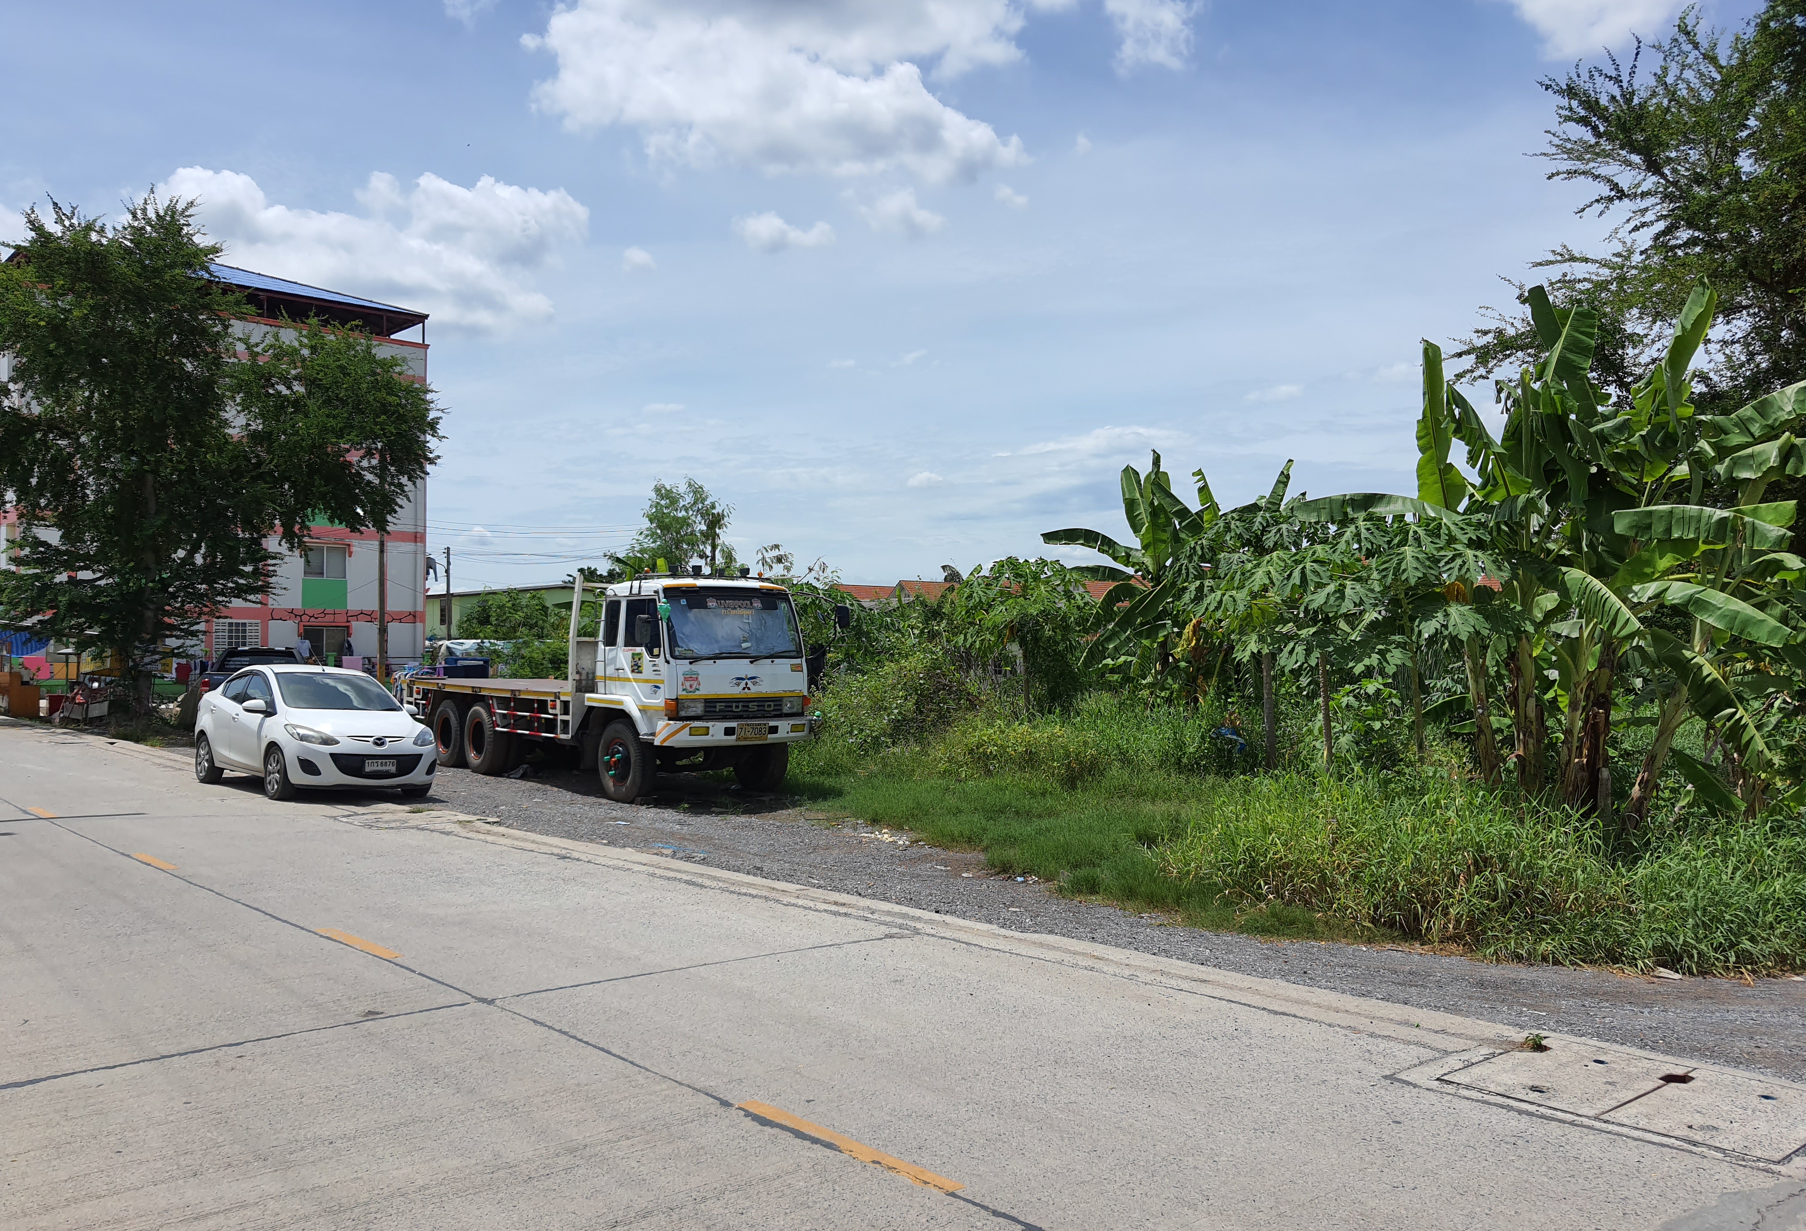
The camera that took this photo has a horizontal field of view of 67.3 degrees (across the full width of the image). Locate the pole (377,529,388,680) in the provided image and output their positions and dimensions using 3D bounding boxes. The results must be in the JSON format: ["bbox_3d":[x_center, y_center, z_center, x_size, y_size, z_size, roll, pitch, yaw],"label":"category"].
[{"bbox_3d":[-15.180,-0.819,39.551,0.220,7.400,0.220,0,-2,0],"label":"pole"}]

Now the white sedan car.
[{"bbox_3d":[-7.049,1.323,16.140,1.720,1.475,4.260,1,-3,-43],"label":"white sedan car"}]

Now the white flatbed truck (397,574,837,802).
[{"bbox_3d":[-4.534,0.908,19.558,2.450,2.820,8.850,1,-2,-38],"label":"white flatbed truck"}]

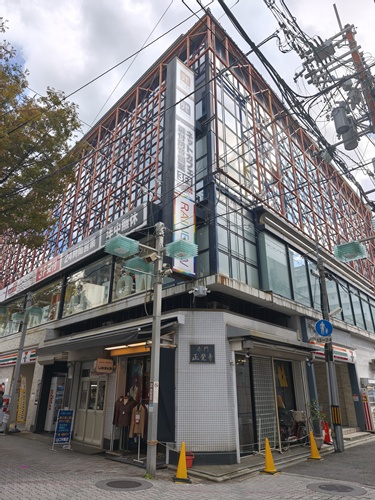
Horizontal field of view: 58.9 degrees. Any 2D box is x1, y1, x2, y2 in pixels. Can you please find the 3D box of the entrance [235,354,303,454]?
[{"bbox_3d":[2.696,4.685,10.226,0.317,2.495,3.911,-20,-30,38],"label":"entrance"}]

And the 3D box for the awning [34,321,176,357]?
[{"bbox_3d":[-3.435,3.200,11.711,0.742,0.495,8.613,21,-31,-40],"label":"awning"}]

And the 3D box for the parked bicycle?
[{"bbox_3d":[3.238,5.497,10.257,0.535,1.030,1.643,-20,-30,38],"label":"parked bicycle"}]

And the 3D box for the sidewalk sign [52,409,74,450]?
[{"bbox_3d":[-3.750,5.512,10.234,0.515,1.119,0.446,17,-28,-34],"label":"sidewalk sign"}]

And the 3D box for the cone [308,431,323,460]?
[{"bbox_3d":[3.411,5.267,9.009,0.376,0.673,0.376,21,-31,-40],"label":"cone"}]

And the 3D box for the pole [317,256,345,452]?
[{"bbox_3d":[4.753,3.148,11.116,0.267,6.250,0.267,-16,-31,40],"label":"pole"}]

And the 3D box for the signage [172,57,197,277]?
[{"bbox_3d":[-0.206,-2.856,10.292,0.822,7.623,0.455,21,-30,-39],"label":"signage"}]

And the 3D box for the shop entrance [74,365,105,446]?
[{"bbox_3d":[-3.365,5.295,11.426,0.198,2.376,1.901,21,-31,-40],"label":"shop entrance"}]

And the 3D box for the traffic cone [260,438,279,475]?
[{"bbox_3d":[1.831,4.616,7.499,0.376,0.683,0.376,21,-31,-40],"label":"traffic cone"}]

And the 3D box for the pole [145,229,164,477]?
[{"bbox_3d":[-0.751,1.991,8.180,0.173,6.013,0.173,21,-31,-40],"label":"pole"}]

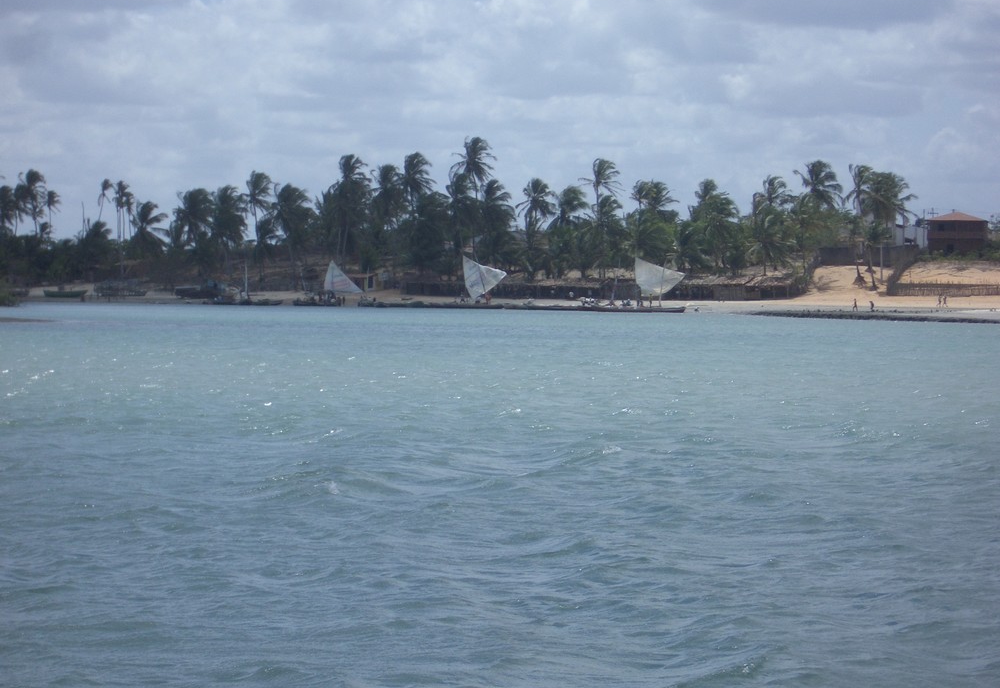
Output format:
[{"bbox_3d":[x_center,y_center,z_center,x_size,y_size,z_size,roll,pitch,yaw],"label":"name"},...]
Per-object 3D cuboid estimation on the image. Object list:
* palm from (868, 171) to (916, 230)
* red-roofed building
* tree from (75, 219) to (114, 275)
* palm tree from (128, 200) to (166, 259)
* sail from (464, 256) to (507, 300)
[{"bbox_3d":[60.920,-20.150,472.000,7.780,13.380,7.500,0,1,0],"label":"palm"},{"bbox_3d":[72.700,-17.400,482.000,9.850,7.310,9.000,0,1,6],"label":"red-roofed building"},{"bbox_3d":[-74.194,-17.382,555.000,7.319,10.795,7.319,0,1,0],"label":"tree"},{"bbox_3d":[-65.659,-20.303,565.000,7.078,12.480,7.078,0,1,0],"label":"palm tree"},{"bbox_3d":[-2.200,-9.430,430.000,6.240,6.240,1.300,0,1,0],"label":"sail"}]

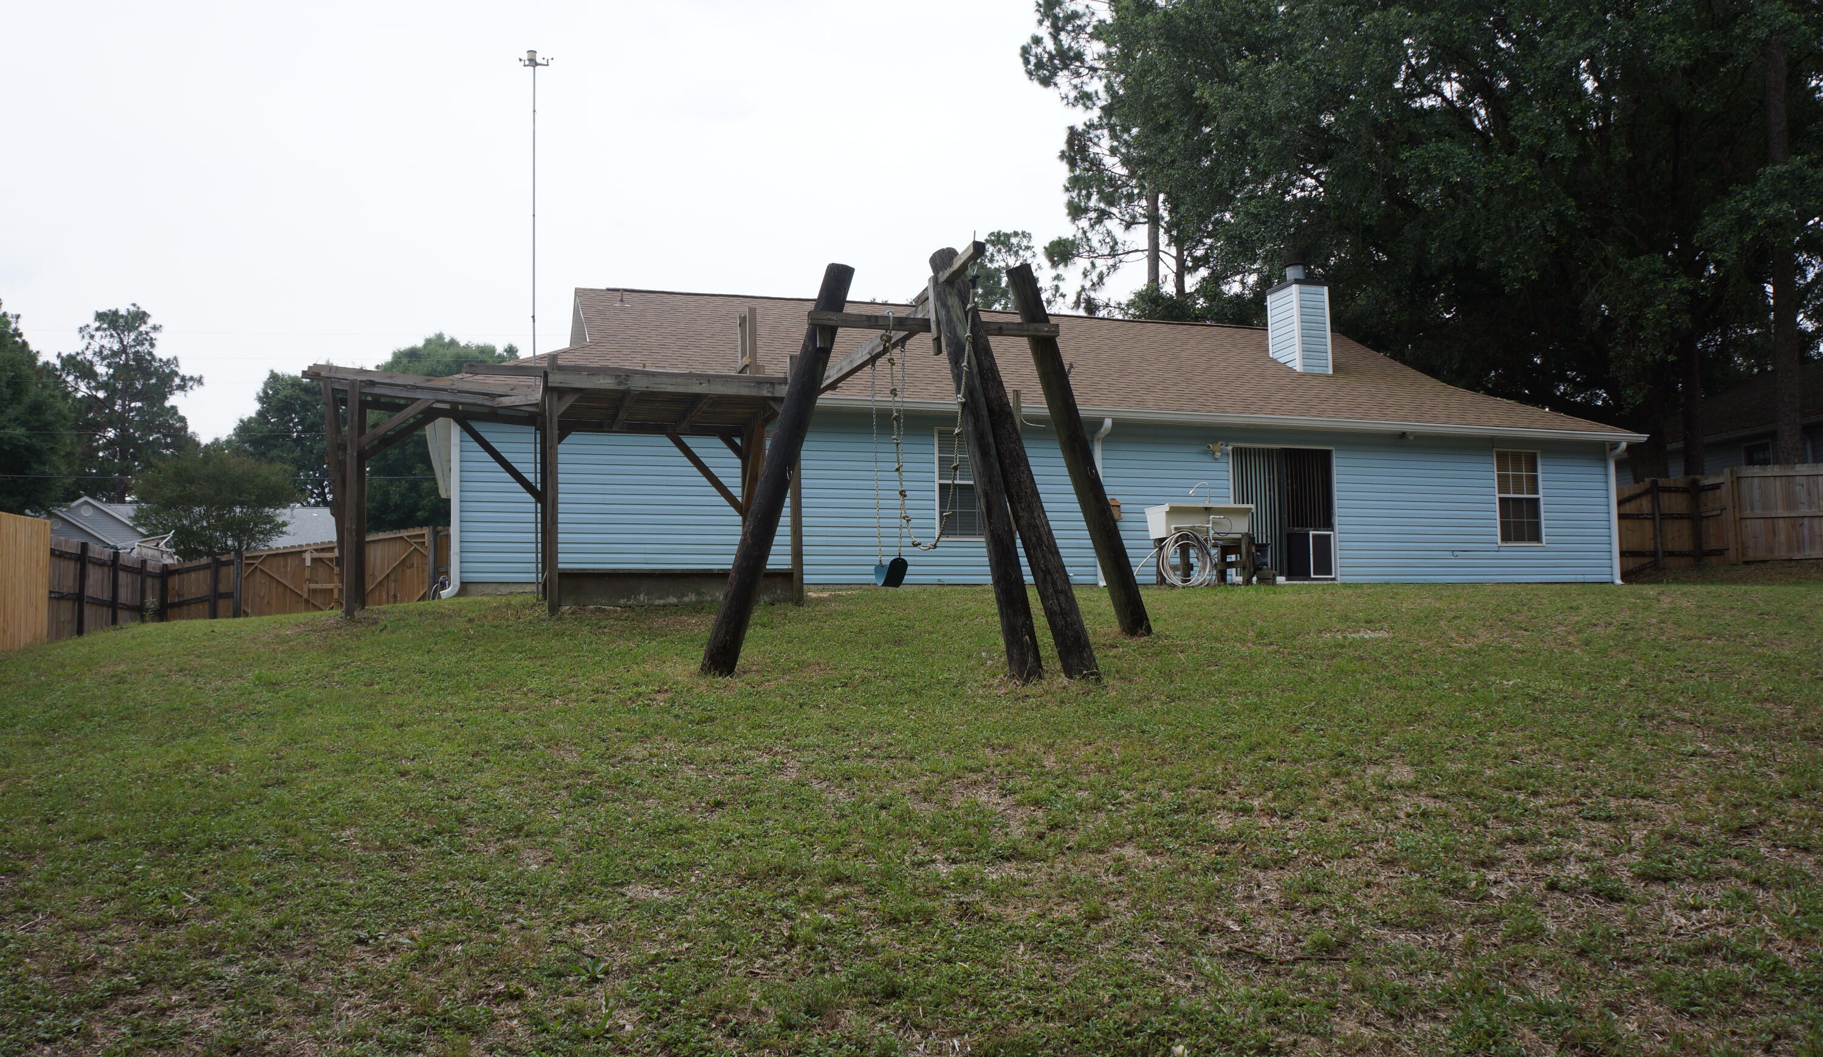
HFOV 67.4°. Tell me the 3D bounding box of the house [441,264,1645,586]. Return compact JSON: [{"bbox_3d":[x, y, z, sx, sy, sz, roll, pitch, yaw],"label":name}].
[{"bbox_3d":[1.347,-1.488,24.627,18.850,5.800,11.300,1,-5,-18],"label":"house"}]

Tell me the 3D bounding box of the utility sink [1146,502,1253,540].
[{"bbox_3d":[3.099,-0.056,14.801,1.027,0.356,0.620,1,-5,-18],"label":"utility sink"}]

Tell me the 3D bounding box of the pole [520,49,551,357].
[{"bbox_3d":[-4.435,-2.469,16.180,0.360,6.660,0.360,1,-5,-18],"label":"pole"}]

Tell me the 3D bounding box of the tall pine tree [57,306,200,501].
[{"bbox_3d":[-38.796,-1.783,67.225,7.200,18.753,7.200,1,-5,-18],"label":"tall pine tree"}]

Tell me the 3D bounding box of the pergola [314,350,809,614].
[{"bbox_3d":[-3.807,-0.325,14.666,4.820,2.620,2.900,1,-5,-18],"label":"pergola"}]

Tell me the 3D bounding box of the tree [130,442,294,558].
[{"bbox_3d":[-17.806,0.881,34.748,4.300,6.088,4.300,1,-5,-18],"label":"tree"}]

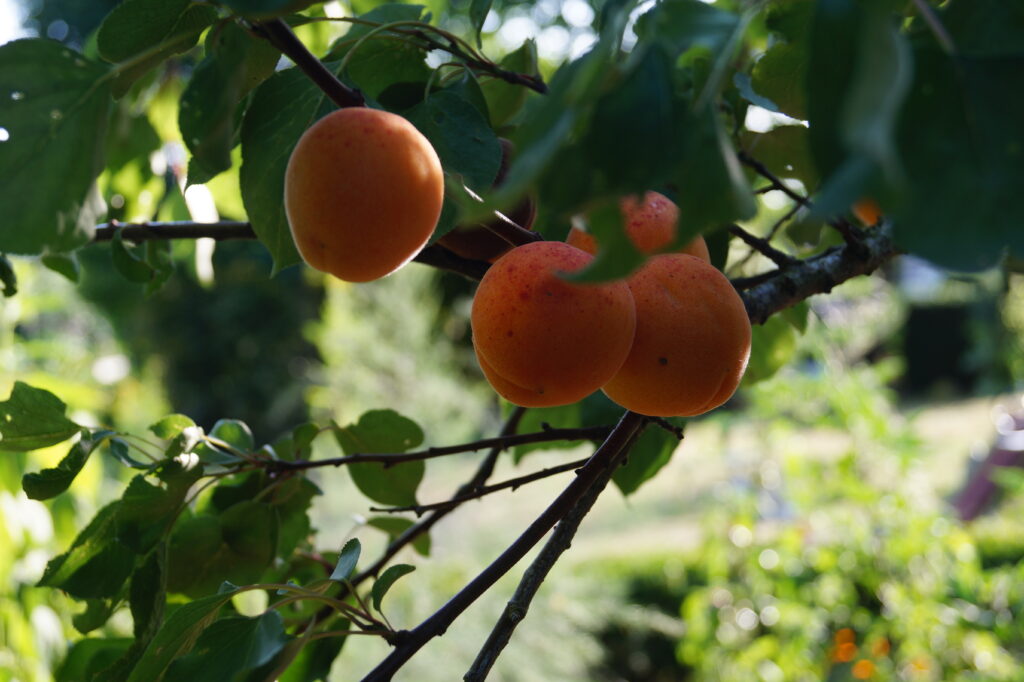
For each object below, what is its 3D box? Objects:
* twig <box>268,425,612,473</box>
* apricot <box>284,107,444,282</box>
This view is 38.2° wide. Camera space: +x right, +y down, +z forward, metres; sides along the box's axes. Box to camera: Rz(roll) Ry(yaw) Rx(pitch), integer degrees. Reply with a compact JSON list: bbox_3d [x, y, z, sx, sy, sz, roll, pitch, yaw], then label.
[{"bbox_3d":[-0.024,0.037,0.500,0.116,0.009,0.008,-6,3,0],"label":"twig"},{"bbox_3d":[-0.043,-0.043,0.430,0.047,0.051,0.047,0,3,0],"label":"apricot"}]

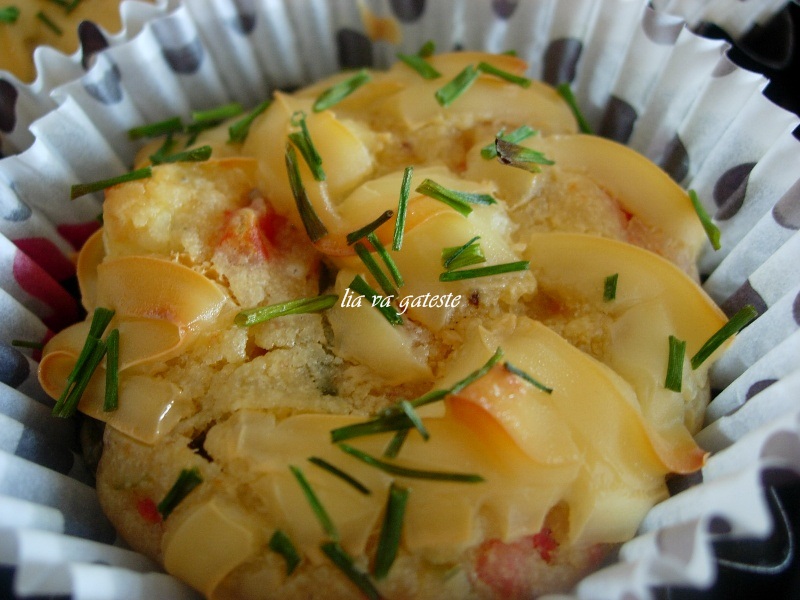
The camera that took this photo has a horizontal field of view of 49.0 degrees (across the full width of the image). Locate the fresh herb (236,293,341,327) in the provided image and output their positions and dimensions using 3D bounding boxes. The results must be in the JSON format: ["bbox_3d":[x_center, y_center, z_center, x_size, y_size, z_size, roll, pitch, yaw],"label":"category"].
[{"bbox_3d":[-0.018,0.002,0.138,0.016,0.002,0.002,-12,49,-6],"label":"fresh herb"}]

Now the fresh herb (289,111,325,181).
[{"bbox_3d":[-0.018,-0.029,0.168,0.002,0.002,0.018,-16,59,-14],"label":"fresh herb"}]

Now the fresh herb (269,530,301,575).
[{"bbox_3d":[-0.013,0.029,0.102,0.002,0.001,0.005,-25,65,-6],"label":"fresh herb"}]

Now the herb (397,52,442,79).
[{"bbox_3d":[0.003,-0.044,0.163,0.002,0.002,0.012,-23,43,-26],"label":"herb"}]

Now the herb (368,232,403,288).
[{"bbox_3d":[-0.002,-0.006,0.125,0.001,0.001,0.010,-21,59,-13],"label":"herb"}]

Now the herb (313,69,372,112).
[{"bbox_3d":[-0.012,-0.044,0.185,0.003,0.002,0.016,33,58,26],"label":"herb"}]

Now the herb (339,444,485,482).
[{"bbox_3d":[0.001,0.020,0.107,0.018,0.001,0.002,12,66,6],"label":"herb"}]

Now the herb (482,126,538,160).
[{"bbox_3d":[0.018,-0.026,0.143,0.011,0.001,0.002,-27,53,-23],"label":"herb"}]

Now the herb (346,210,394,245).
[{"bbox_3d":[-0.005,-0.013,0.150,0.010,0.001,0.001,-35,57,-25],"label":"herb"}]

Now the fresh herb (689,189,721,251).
[{"bbox_3d":[0.048,-0.013,0.137,0.001,0.001,0.011,-9,63,-10],"label":"fresh herb"}]

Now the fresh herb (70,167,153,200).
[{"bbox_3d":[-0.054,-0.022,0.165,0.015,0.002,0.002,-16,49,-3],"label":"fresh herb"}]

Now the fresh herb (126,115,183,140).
[{"bbox_3d":[-0.042,-0.030,0.151,0.009,0.002,0.002,-22,49,-20],"label":"fresh herb"}]

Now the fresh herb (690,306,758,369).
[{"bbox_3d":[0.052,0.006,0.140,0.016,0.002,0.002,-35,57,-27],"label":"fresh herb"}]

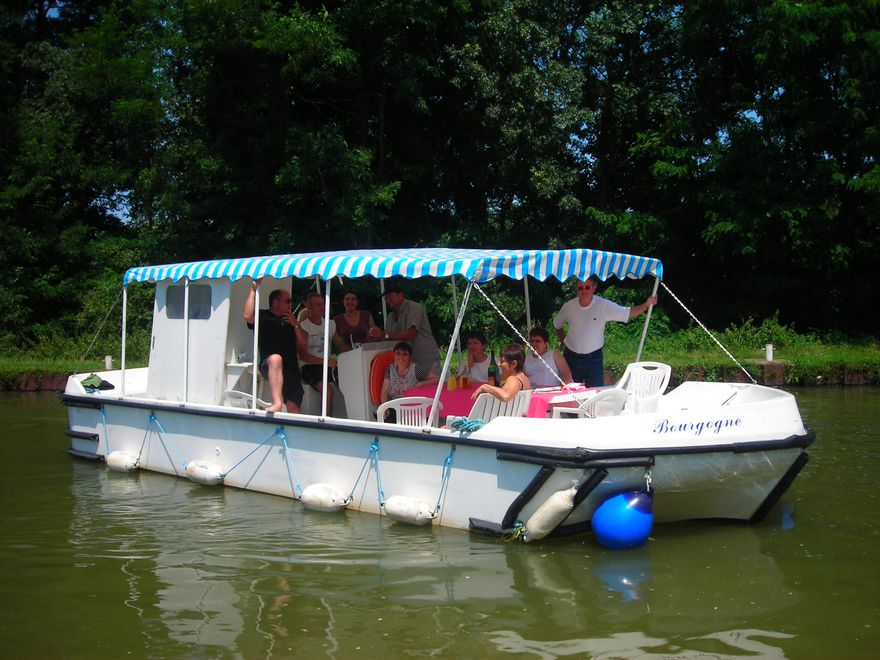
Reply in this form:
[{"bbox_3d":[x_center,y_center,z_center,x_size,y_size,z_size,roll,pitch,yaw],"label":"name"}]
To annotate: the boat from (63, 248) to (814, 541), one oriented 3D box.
[{"bbox_3d":[-0.251,0.390,10.315,7.913,2.316,3.078,2,4,39],"label":"boat"}]

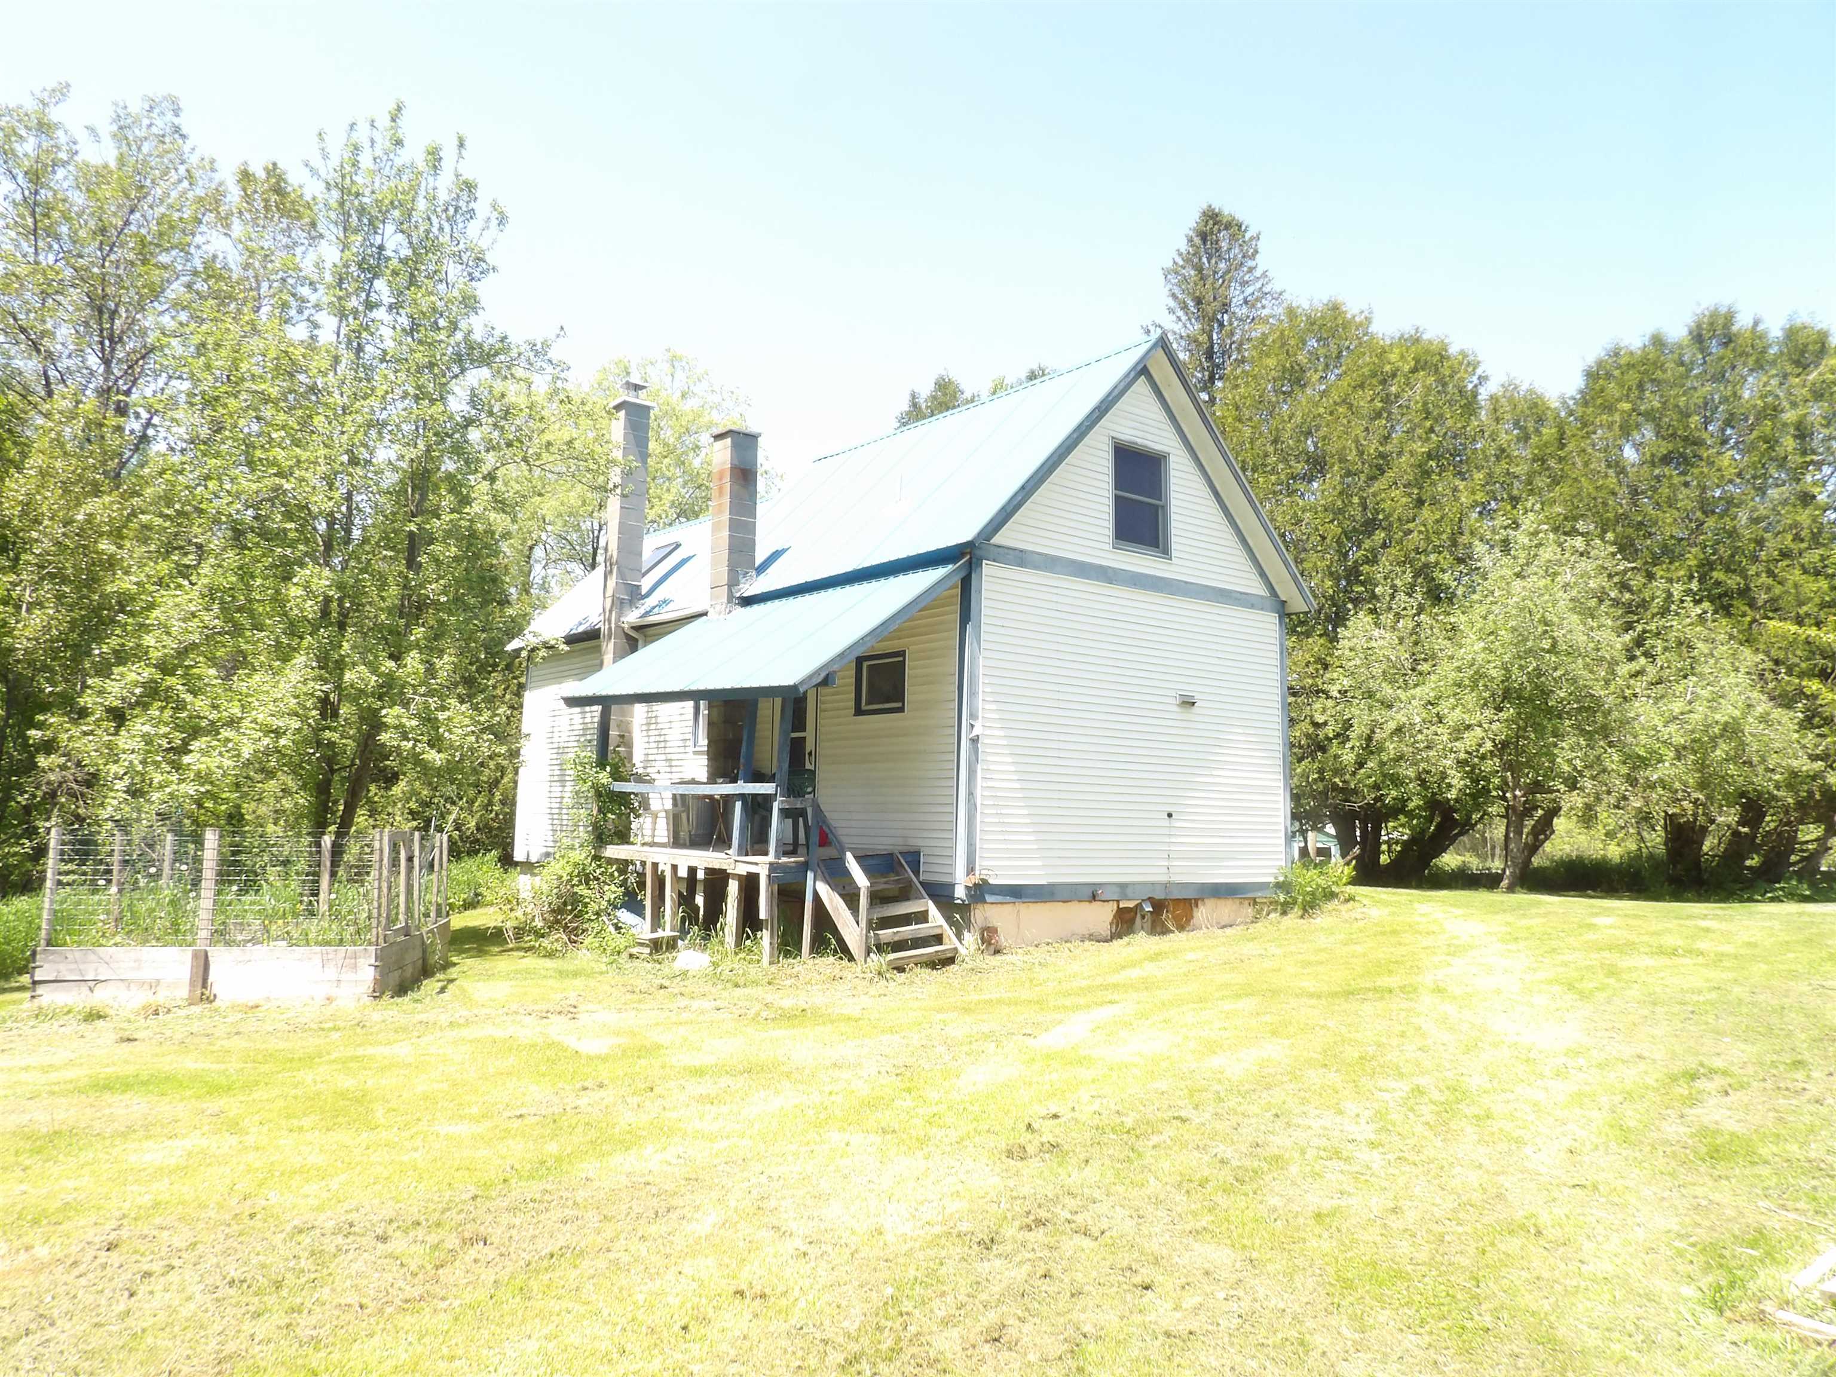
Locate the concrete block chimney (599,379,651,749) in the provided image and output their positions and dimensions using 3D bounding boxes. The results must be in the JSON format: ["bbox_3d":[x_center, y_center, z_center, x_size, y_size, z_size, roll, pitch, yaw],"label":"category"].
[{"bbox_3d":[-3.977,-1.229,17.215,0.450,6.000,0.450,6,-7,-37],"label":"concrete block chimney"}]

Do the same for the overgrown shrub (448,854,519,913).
[{"bbox_3d":[-6.384,2.876,18.700,0.950,0.820,0.900,1,-6,0],"label":"overgrown shrub"}]

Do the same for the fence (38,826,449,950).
[{"bbox_3d":[-5.518,1.636,10.868,2.414,0.920,2.400,2,-6,-8],"label":"fence"}]

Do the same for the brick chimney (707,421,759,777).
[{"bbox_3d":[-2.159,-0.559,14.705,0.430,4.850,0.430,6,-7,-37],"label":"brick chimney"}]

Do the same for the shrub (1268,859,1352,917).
[{"bbox_3d":[4.260,2.169,13.850,0.800,0.610,0.750,1,-6,0],"label":"shrub"}]

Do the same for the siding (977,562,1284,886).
[{"bbox_3d":[2.263,0.472,12.672,4.340,2.911,0.120,6,-7,-37],"label":"siding"}]

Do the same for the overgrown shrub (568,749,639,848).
[{"bbox_3d":[-3.413,1.205,13.800,0.700,1.040,0.650,1,-6,0],"label":"overgrown shrub"}]

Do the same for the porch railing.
[{"bbox_3d":[-2.153,1.253,12.390,0.420,0.675,3.481,6,-7,-37],"label":"porch railing"}]

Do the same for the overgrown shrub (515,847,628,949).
[{"bbox_3d":[-3.545,2.146,13.000,1.050,1.000,0.950,1,-6,0],"label":"overgrown shrub"}]

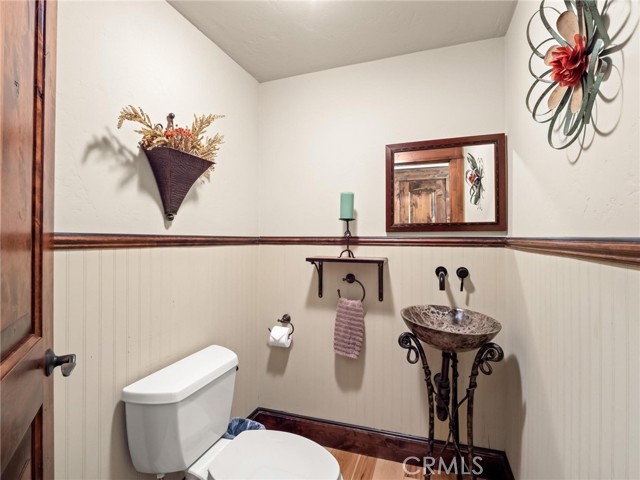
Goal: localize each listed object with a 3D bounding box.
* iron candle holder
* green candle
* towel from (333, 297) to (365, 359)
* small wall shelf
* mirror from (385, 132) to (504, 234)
[{"bbox_3d":[0.163,-0.007,1.750,0.100,0.235,0.100,0,0,19],"label":"iron candle holder"},{"bbox_3d":[0.163,-0.202,1.750,0.079,0.152,0.079,0,0,19],"label":"green candle"},{"bbox_3d":[0.172,0.527,1.765,0.188,0.355,0.060,0,0,19],"label":"towel"},{"bbox_3d":[0.160,0.241,1.745,0.450,0.262,0.165,0,0,19],"label":"small wall shelf"},{"bbox_3d":[0.681,-0.297,1.639,0.608,0.505,0.030,0,0,19],"label":"mirror"}]

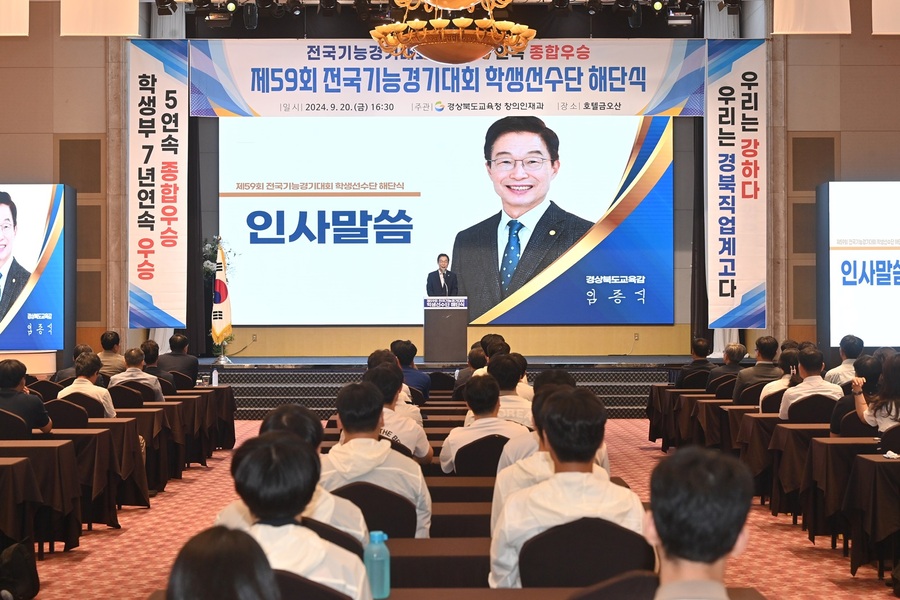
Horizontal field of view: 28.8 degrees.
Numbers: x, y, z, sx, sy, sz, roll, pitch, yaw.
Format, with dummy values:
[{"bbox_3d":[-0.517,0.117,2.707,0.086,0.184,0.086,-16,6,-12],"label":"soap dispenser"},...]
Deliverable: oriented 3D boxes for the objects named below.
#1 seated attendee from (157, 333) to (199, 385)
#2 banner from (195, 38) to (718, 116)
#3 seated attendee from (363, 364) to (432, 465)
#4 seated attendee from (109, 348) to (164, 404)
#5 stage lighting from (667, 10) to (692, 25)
[{"bbox_3d":[-3.061,1.052,19.843,0.500,1.346,0.800,0,0,7],"label":"seated attendee"},{"bbox_3d":[-0.027,-3.456,27.300,8.050,1.232,0.030,0,0,0],"label":"banner"},{"bbox_3d":[-0.343,1.003,9.793,0.520,1.295,0.820,0,0,3],"label":"seated attendee"},{"bbox_3d":[-3.091,1.090,17.393,0.530,1.238,0.800,0,0,7],"label":"seated attendee"},{"bbox_3d":[3.515,-4.311,26.800,0.398,0.214,0.260,0,0,0],"label":"stage lighting"}]

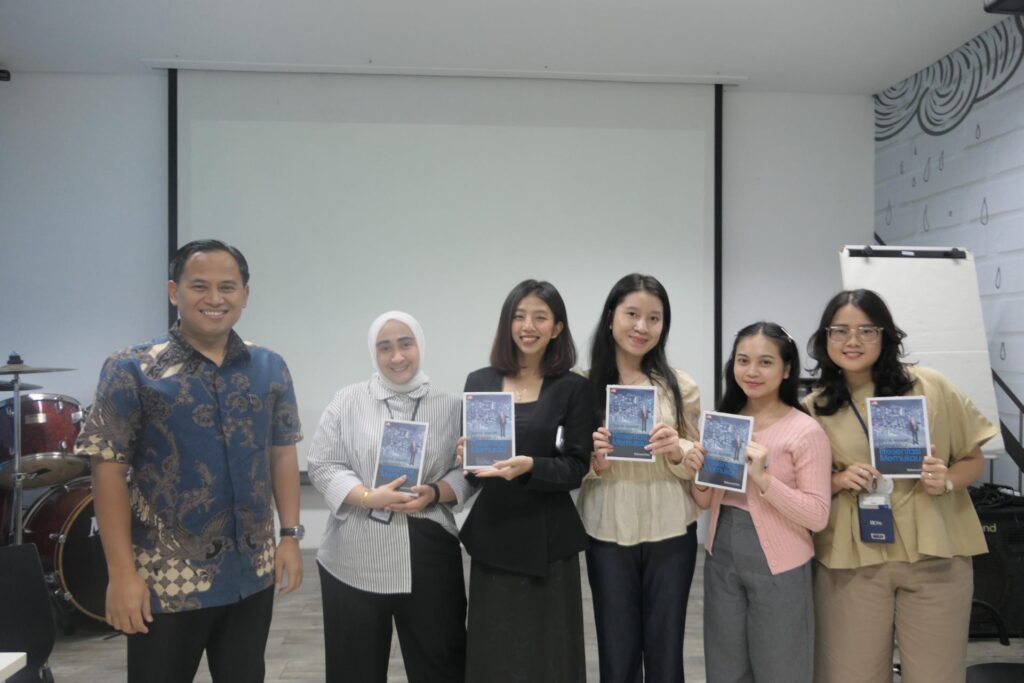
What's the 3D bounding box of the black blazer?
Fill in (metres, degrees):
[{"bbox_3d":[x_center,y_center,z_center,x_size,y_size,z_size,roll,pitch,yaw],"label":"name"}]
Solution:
[{"bbox_3d":[0.041,0.383,2.060,0.400,0.610,0.280,0,0,5],"label":"black blazer"}]

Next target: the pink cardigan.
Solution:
[{"bbox_3d":[0.763,0.443,2.070,0.410,0.480,0.290,0,0,25],"label":"pink cardigan"}]

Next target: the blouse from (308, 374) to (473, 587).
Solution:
[{"bbox_3d":[-0.366,0.415,2.040,0.480,0.610,0.320,0,0,-8],"label":"blouse"}]

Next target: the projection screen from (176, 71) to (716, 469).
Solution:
[{"bbox_3d":[-0.417,-0.461,4.630,3.660,2.640,0.050,0,0,-3],"label":"projection screen"}]

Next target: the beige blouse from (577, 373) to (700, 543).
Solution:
[{"bbox_3d":[0.381,0.346,2.090,0.380,0.520,0.270,0,0,7],"label":"beige blouse"}]

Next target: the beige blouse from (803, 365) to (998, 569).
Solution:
[{"bbox_3d":[1.093,0.346,1.950,0.500,0.560,0.320,0,0,19],"label":"beige blouse"}]

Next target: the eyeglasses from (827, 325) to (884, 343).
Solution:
[{"bbox_3d":[0.948,-0.022,1.890,0.142,0.048,0.140,0,0,24],"label":"eyeglasses"}]

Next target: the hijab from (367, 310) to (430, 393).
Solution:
[{"bbox_3d":[-0.333,0.029,2.000,0.190,0.250,0.230,0,0,-9],"label":"hijab"}]

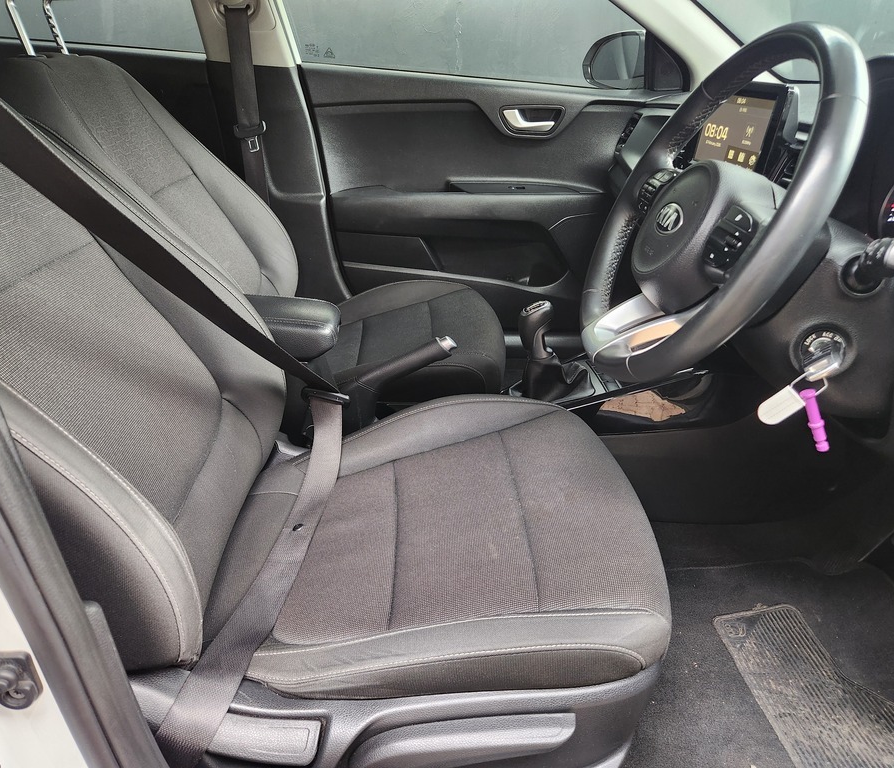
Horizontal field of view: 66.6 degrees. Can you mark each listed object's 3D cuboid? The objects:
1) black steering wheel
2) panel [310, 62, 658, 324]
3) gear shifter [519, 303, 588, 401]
[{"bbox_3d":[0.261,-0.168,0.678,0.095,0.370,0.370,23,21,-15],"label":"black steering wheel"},{"bbox_3d":[0.121,-0.411,1.643,0.880,0.600,0.130,0,25,-5],"label":"panel"},{"bbox_3d":[0.177,-0.054,1.105,0.120,0.165,0.095,0,25,-5],"label":"gear shifter"}]

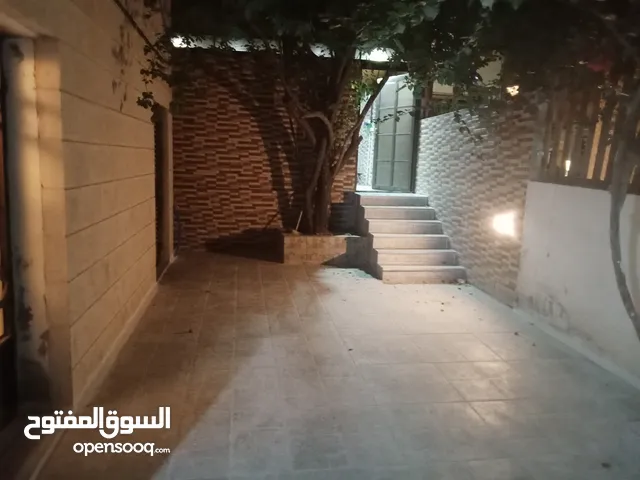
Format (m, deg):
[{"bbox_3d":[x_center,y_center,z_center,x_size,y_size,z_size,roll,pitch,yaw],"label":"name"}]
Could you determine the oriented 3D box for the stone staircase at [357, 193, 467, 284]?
[{"bbox_3d":[1.185,-0.088,7.000,1.070,0.970,1.870,1,9,-8],"label":"stone staircase"}]

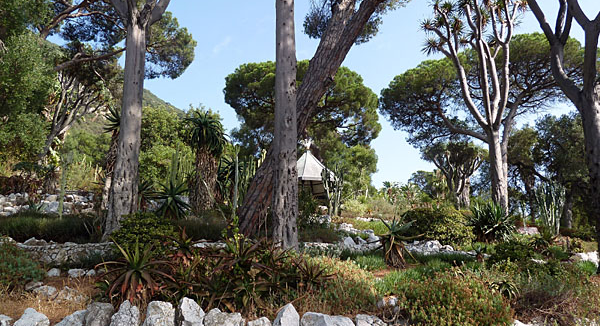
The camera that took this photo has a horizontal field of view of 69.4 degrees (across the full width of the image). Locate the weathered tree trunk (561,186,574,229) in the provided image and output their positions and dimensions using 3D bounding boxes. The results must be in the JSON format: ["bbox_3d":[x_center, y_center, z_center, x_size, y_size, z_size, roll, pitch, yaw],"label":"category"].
[{"bbox_3d":[9.260,1.555,15.000,0.450,1.481,0.430,0,-5,0],"label":"weathered tree trunk"}]

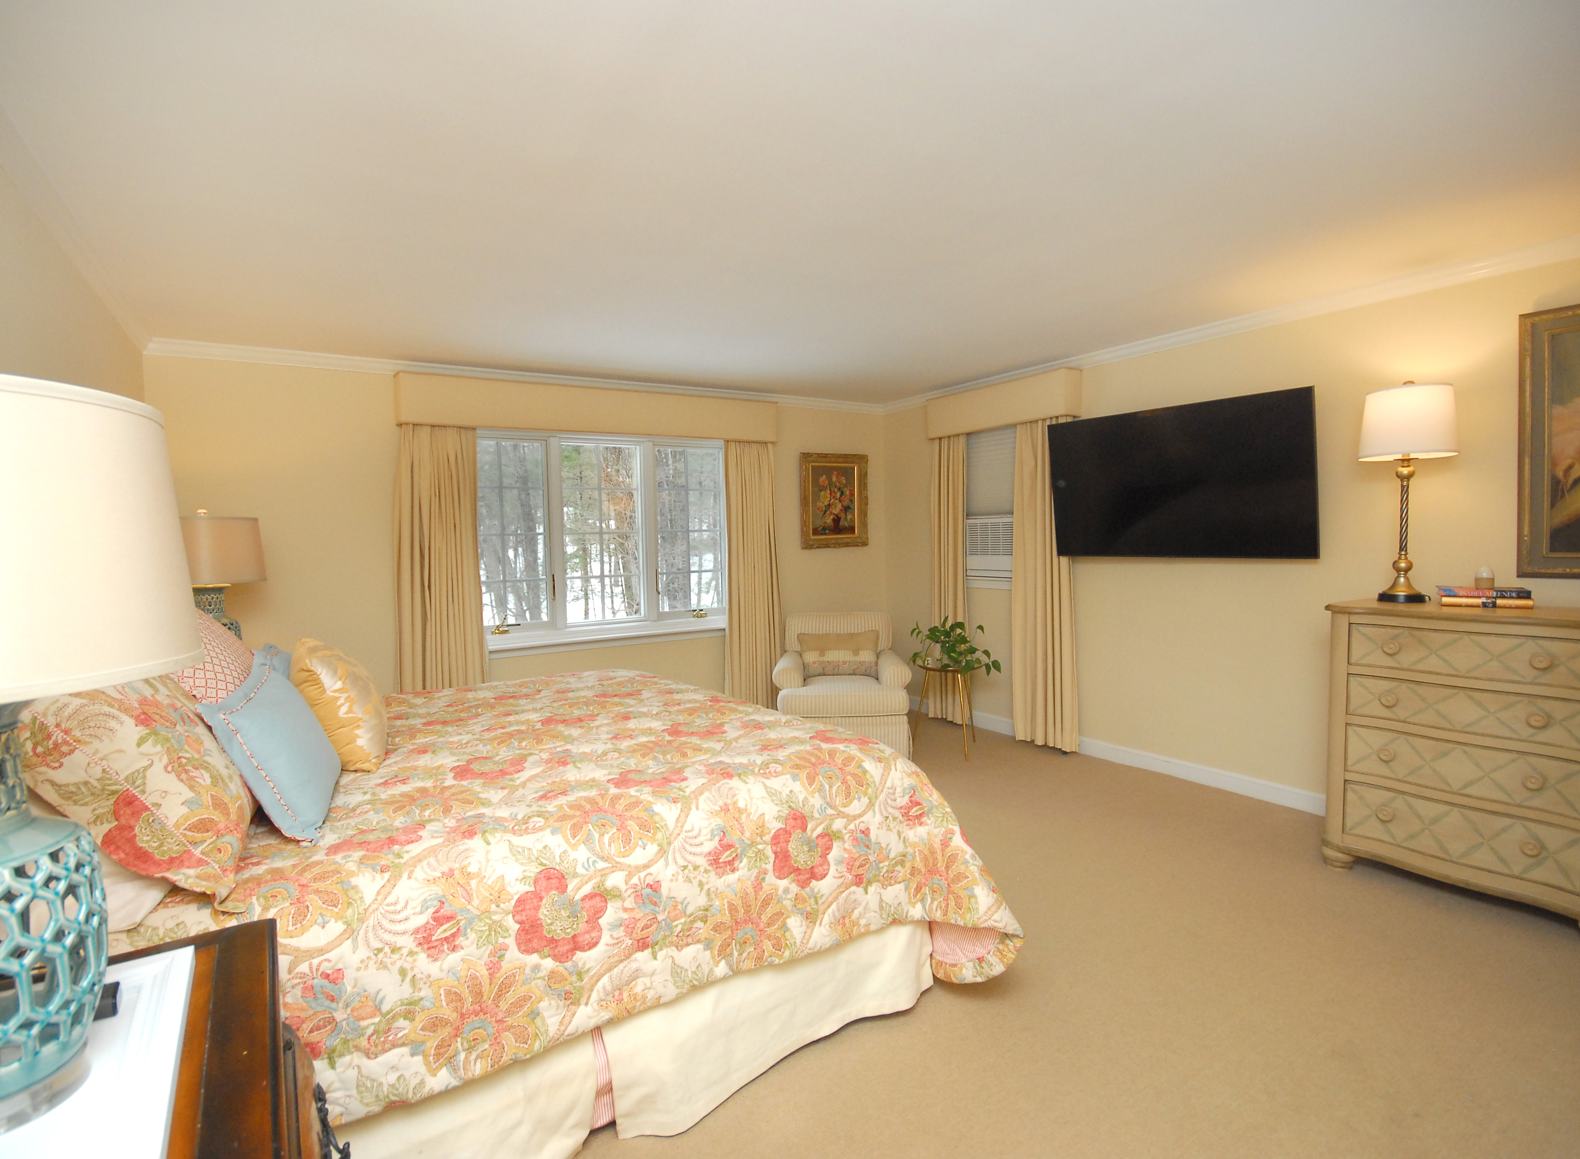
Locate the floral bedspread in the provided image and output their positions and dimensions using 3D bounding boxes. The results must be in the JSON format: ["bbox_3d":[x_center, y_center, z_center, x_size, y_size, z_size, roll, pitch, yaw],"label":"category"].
[{"bbox_3d":[-0.890,0.900,2.540,2.300,0.770,2.150,-4,4,-32],"label":"floral bedspread"}]

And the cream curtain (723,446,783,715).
[{"bbox_3d":[-0.266,0.025,5.201,0.468,2.133,0.130,-3,4,-30],"label":"cream curtain"}]

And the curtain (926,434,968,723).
[{"bbox_3d":[1.153,-0.029,5.271,0.130,2.166,0.386,-4,4,-34],"label":"curtain"}]

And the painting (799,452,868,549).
[{"bbox_3d":[0.353,-0.609,5.605,0.629,0.739,0.050,-3,4,-30],"label":"painting"}]

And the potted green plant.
[{"bbox_3d":[1.065,0.432,4.660,0.580,0.370,0.480,-1,4,0],"label":"potted green plant"}]

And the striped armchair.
[{"bbox_3d":[0.342,0.679,4.870,0.890,0.860,0.840,-1,4,2],"label":"striped armchair"}]

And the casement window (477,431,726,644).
[{"bbox_3d":[-1.179,-0.291,4.775,1.682,1.367,0.120,-3,4,-30],"label":"casement window"}]

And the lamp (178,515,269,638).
[{"bbox_3d":[-2.596,0.088,3.205,0.429,0.787,0.429,-3,4,-30],"label":"lamp"}]

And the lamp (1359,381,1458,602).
[{"bbox_3d":[2.503,-0.354,2.934,0.310,0.897,0.310,-4,4,-34],"label":"lamp"}]

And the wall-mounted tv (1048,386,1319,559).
[{"bbox_3d":[2.042,-0.516,3.896,0.055,0.802,1.394,-12,9,-33],"label":"wall-mounted tv"}]

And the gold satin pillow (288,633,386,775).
[{"bbox_3d":[-1.376,0.371,2.204,0.170,0.430,0.430,-30,14,-21],"label":"gold satin pillow"}]

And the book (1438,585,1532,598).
[{"bbox_3d":[2.708,0.049,2.822,0.249,0.037,0.160,1,5,38],"label":"book"}]

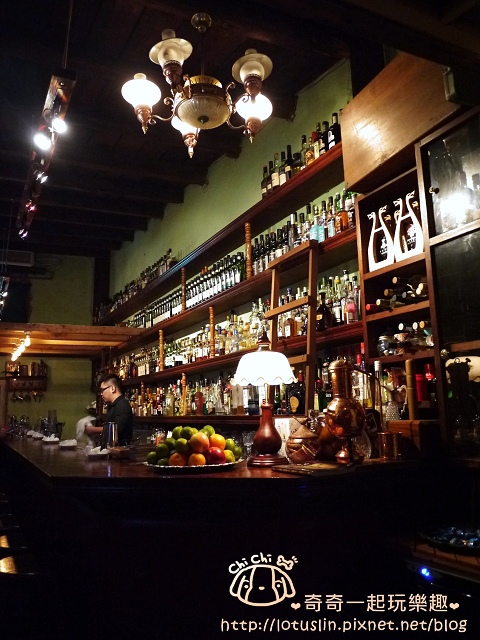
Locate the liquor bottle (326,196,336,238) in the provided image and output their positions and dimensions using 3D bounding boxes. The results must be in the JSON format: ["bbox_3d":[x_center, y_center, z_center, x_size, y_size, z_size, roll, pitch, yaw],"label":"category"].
[{"bbox_3d":[0.596,-0.646,3.317,0.070,0.307,0.070,2,-11,-27],"label":"liquor bottle"}]

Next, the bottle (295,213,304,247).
[{"bbox_3d":[0.408,-0.545,3.344,0.075,0.308,0.075,4,-11,-27],"label":"bottle"}]

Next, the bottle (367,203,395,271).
[{"bbox_3d":[0.694,-0.398,2.546,0.095,0.350,0.135,3,-11,-27],"label":"bottle"}]

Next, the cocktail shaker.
[{"bbox_3d":[-0.854,0.763,3.420,0.094,0.175,0.094,4,-11,-27],"label":"cocktail shaker"}]

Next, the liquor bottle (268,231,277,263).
[{"bbox_3d":[0.256,-0.528,3.957,0.070,0.310,0.070,-2,-9,0],"label":"liquor bottle"}]

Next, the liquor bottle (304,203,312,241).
[{"bbox_3d":[0.442,-0.577,3.279,0.078,0.347,0.078,4,-11,-27],"label":"liquor bottle"}]

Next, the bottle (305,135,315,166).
[{"bbox_3d":[0.491,-1.153,3.563,0.068,0.237,0.068,2,-11,-27],"label":"bottle"}]

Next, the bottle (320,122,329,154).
[{"bbox_3d":[0.572,-1.190,3.410,0.070,0.254,0.070,2,-11,-27],"label":"bottle"}]

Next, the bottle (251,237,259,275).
[{"bbox_3d":[0.124,-0.438,3.670,0.072,0.298,0.072,3,-11,-27],"label":"bottle"}]

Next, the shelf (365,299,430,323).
[{"bbox_3d":[0.932,-0.032,2.749,0.286,0.027,0.457,2,-11,-27],"label":"shelf"}]

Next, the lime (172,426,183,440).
[{"bbox_3d":[-0.259,0.473,2.170,0.054,0.054,0.054,4,-11,-27],"label":"lime"}]

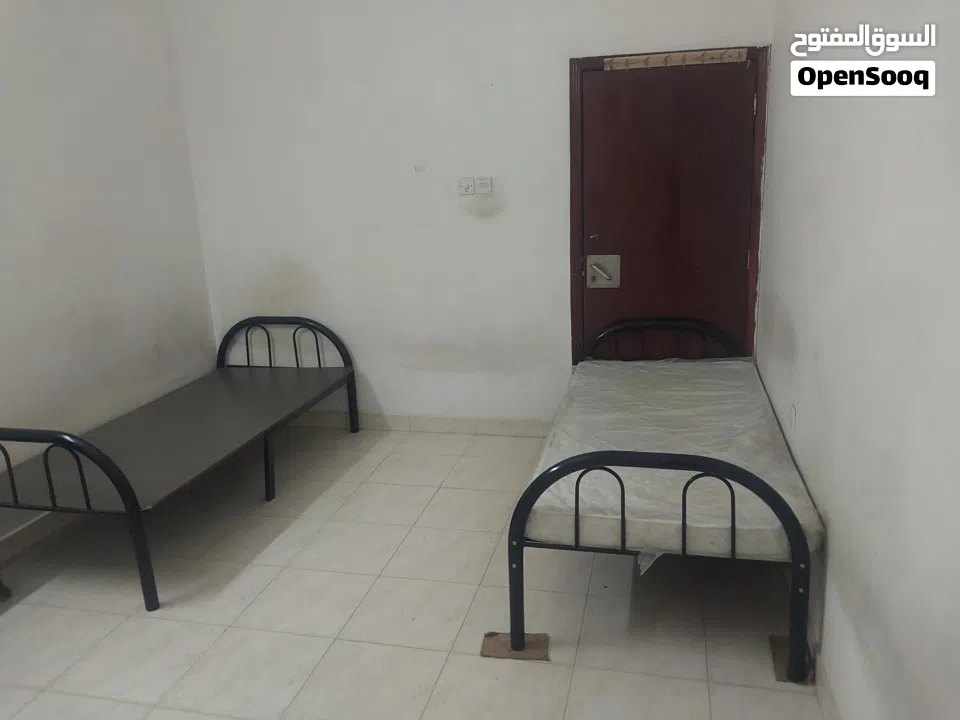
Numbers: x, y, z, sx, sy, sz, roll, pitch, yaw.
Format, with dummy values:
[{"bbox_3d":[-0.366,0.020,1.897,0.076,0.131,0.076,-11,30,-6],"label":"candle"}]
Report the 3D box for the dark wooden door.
[{"bbox_3d":[0.954,-0.492,4.304,0.850,1.969,0.060,2,16,14],"label":"dark wooden door"}]

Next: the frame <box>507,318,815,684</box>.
[{"bbox_3d":[0.771,0.380,3.501,0.940,0.724,1.952,2,16,14],"label":"frame"}]

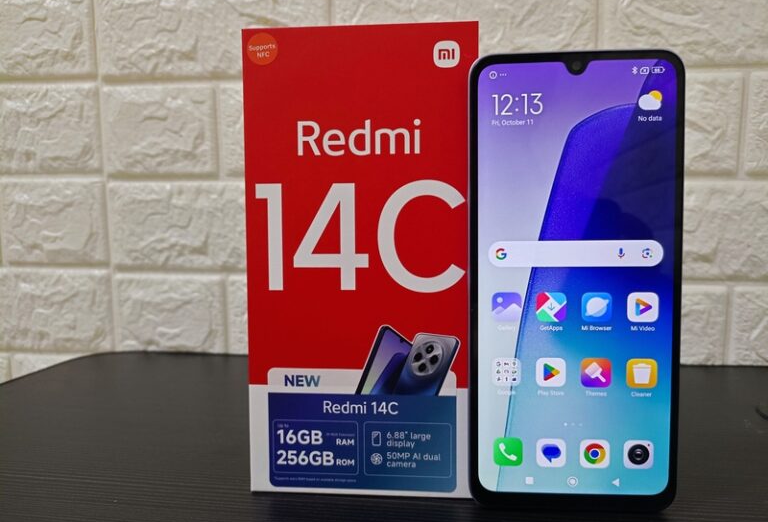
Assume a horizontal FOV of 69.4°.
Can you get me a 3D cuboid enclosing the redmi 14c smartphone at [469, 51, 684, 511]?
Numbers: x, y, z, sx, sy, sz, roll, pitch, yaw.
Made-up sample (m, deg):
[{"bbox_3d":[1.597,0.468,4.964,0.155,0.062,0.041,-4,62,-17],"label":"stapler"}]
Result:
[{"bbox_3d":[0.071,0.009,0.207,0.078,0.172,0.009,0,3,4],"label":"redmi 14c smartphone"}]

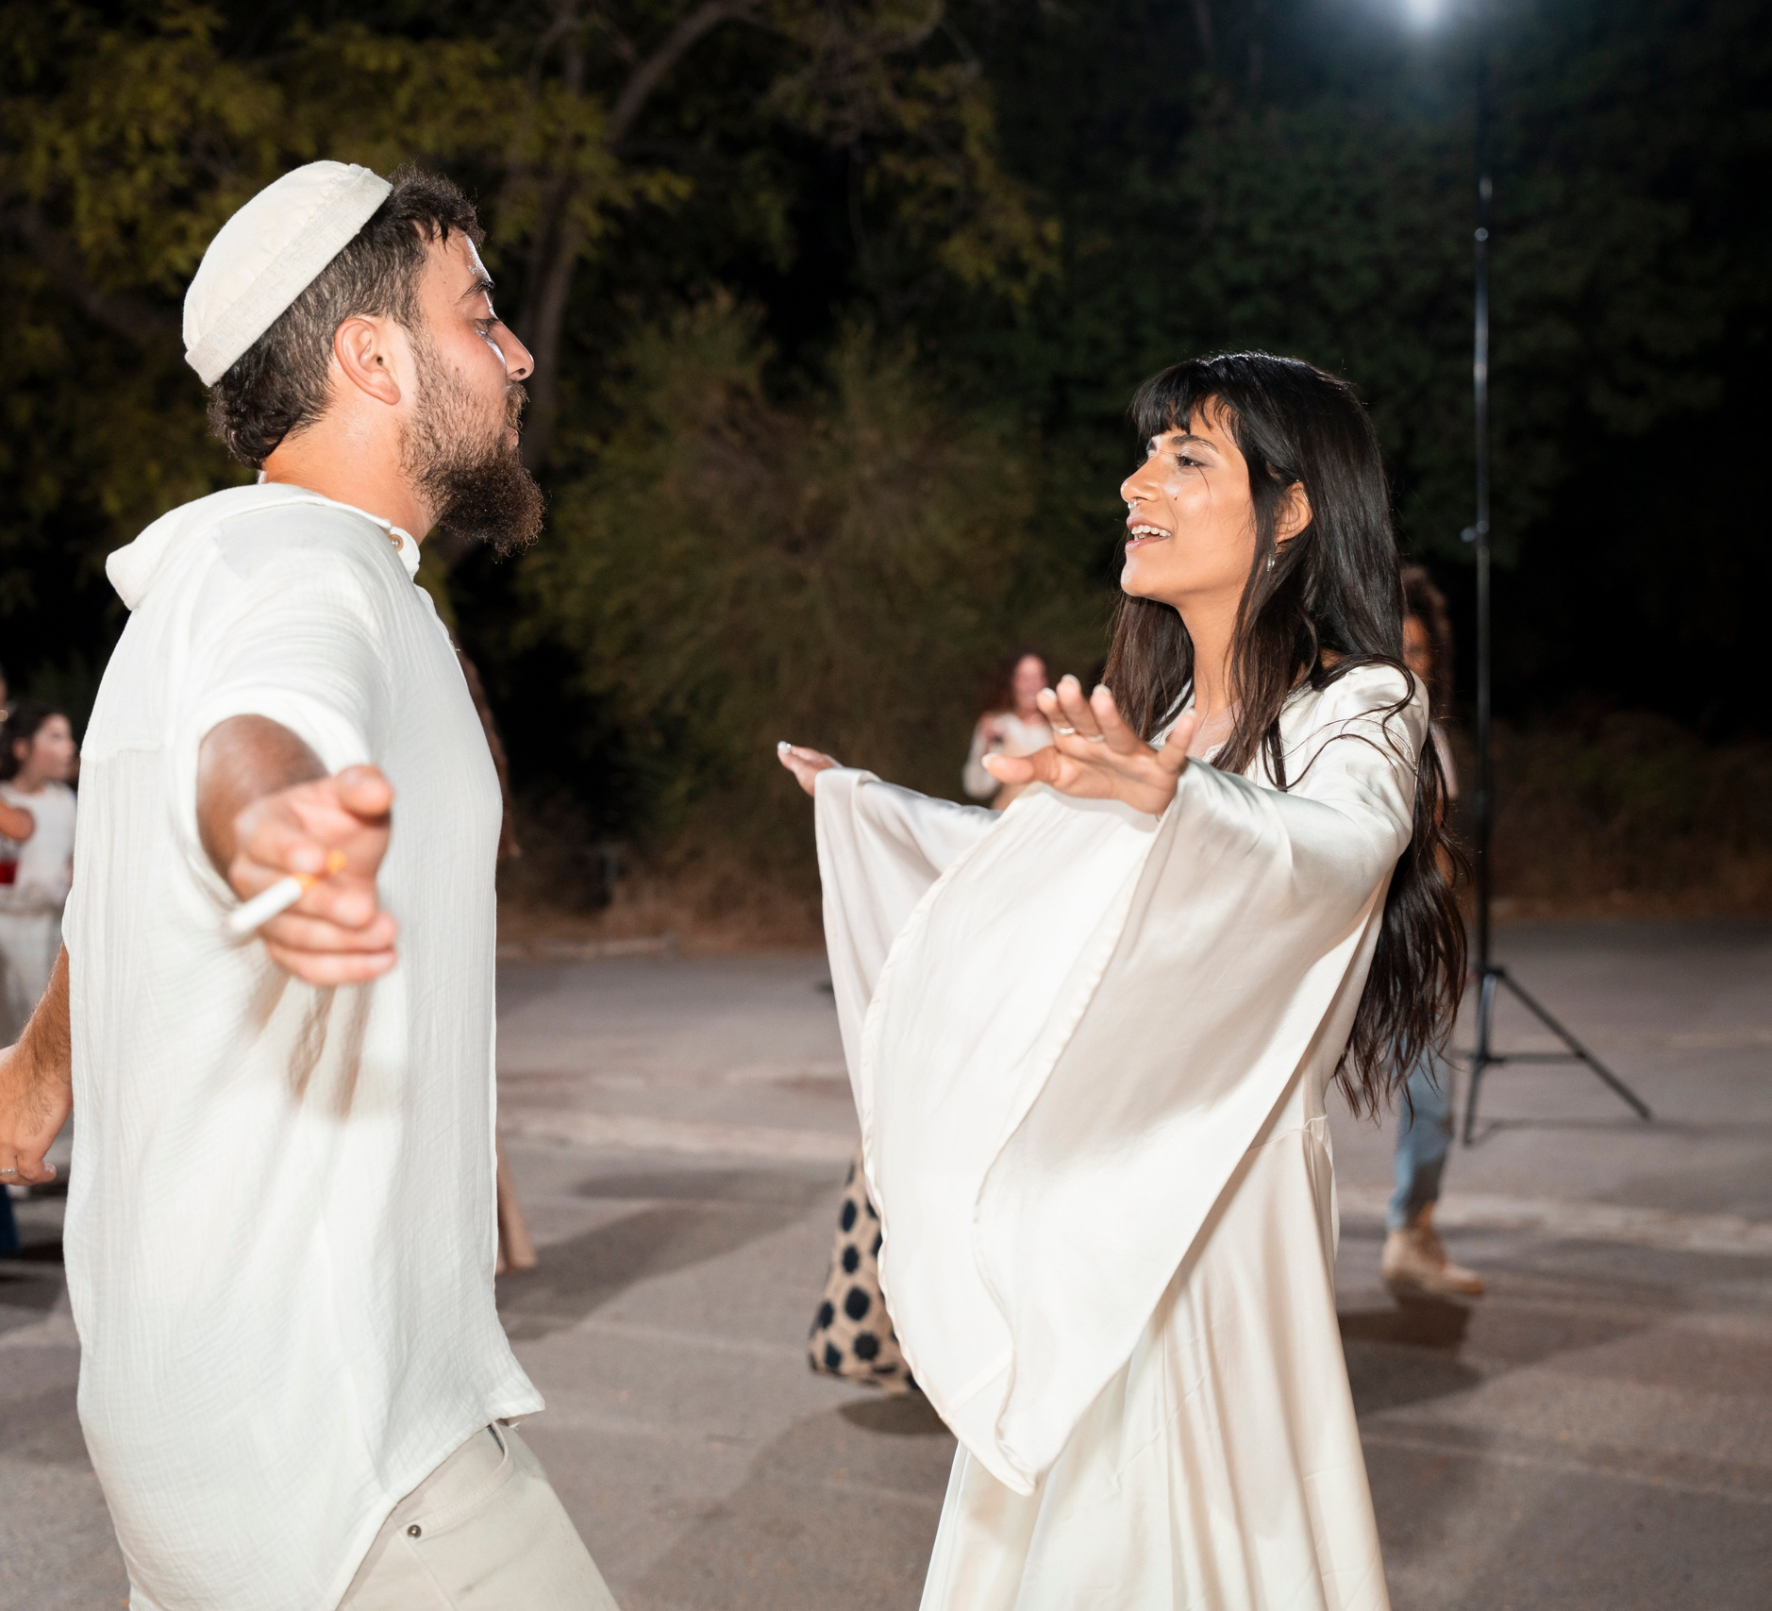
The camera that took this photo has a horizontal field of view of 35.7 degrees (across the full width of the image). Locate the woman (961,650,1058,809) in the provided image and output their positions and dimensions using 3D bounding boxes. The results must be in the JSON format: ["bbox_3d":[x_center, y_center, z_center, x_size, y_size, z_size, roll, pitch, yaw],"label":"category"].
[{"bbox_3d":[0.550,0.185,10.800,0.520,1.630,0.380,0,1,-6],"label":"woman"}]

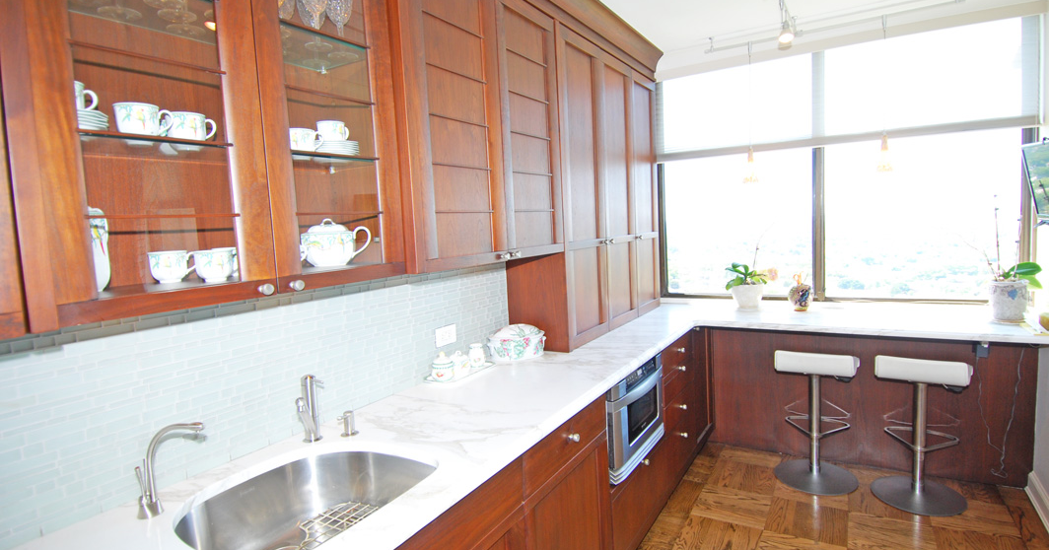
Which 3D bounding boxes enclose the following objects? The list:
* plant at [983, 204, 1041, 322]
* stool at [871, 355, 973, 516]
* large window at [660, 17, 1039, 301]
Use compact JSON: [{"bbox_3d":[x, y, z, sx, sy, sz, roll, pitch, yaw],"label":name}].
[{"bbox_3d":[2.313,-0.062,2.494,0.230,0.560,0.190,1,6,32],"label":"plant"},{"bbox_3d":[2.016,0.764,2.685,0.410,0.765,0.410,1,6,32],"label":"stool"},{"bbox_3d":[1.686,-0.549,3.017,1.840,1.400,0.100,0,6,30],"label":"large window"}]

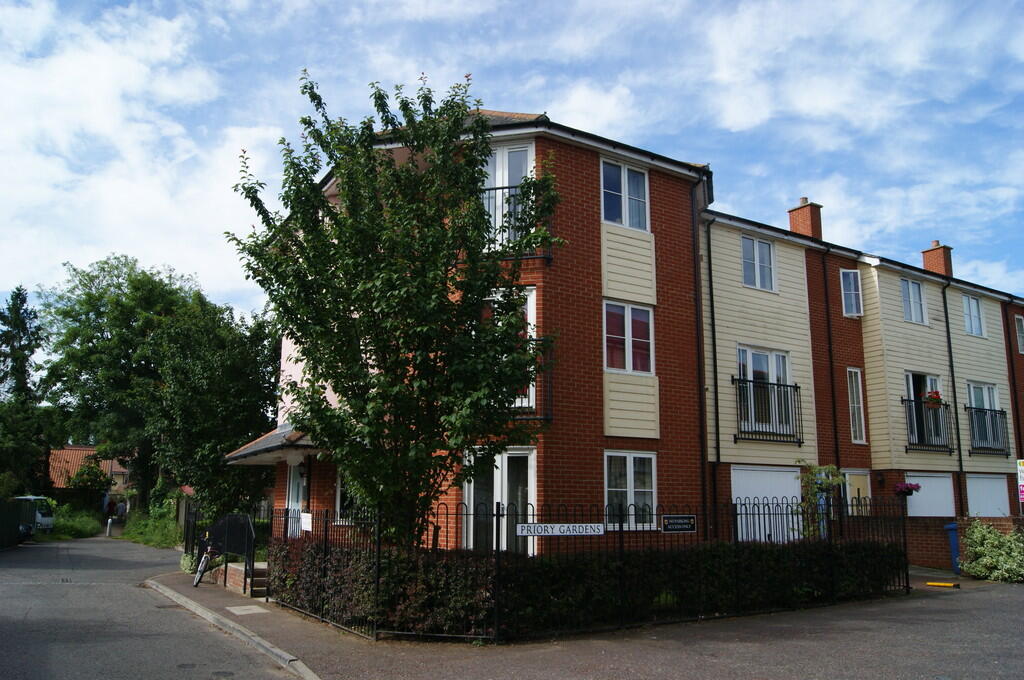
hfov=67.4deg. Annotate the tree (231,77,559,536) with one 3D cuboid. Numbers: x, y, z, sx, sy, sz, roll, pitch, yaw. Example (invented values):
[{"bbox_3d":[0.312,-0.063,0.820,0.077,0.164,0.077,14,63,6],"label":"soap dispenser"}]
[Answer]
[{"bbox_3d":[-1.579,-0.092,10.184,4.200,7.500,4.200,2,-11,-8],"label":"tree"}]

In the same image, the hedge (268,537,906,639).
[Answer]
[{"bbox_3d":[1.498,3.543,11.829,8.800,1.050,4.600,7,-13,-31],"label":"hedge"}]

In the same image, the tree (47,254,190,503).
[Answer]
[{"bbox_3d":[-18.801,2.345,36.650,8.300,13.600,8.000,6,-13,-27],"label":"tree"}]

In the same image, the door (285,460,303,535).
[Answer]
[{"bbox_3d":[-4.519,3.486,15.902,0.100,2.070,1.000,7,-14,-31],"label":"door"}]

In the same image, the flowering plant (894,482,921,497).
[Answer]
[{"bbox_3d":[10.171,3.832,19.616,0.650,0.360,0.580,7,-13,-31],"label":"flowering plant"}]

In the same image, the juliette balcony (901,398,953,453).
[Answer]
[{"bbox_3d":[11.258,2.327,20.757,2.150,1.320,0.160,7,-14,-31],"label":"juliette balcony"}]

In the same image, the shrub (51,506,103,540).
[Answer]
[{"bbox_3d":[-23.793,9.993,42.000,2.700,1.700,2.200,7,-14,-31],"label":"shrub"}]

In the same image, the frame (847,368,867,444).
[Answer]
[{"bbox_3d":[8.808,1.685,19.618,0.580,1.920,0.100,7,-13,-31],"label":"frame"}]

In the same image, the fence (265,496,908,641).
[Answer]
[{"bbox_3d":[1.389,3.557,12.961,9.350,1.530,5.550,7,-14,-31],"label":"fence"}]

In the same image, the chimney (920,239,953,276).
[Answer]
[{"bbox_3d":[17.067,-3.162,30.787,0.700,1.800,0.950,7,-13,-31],"label":"chimney"}]

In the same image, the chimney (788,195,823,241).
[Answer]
[{"bbox_3d":[9.962,-3.894,25.984,0.600,1.700,0.980,7,-14,-31],"label":"chimney"}]

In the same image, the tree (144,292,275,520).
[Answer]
[{"bbox_3d":[-10.190,2.642,26.052,5.300,8.800,5.300,5,-12,-21],"label":"tree"}]

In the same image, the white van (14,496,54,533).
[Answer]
[{"bbox_3d":[-25.789,9.454,41.424,1.950,1.950,4.700,7,-14,-31],"label":"white van"}]

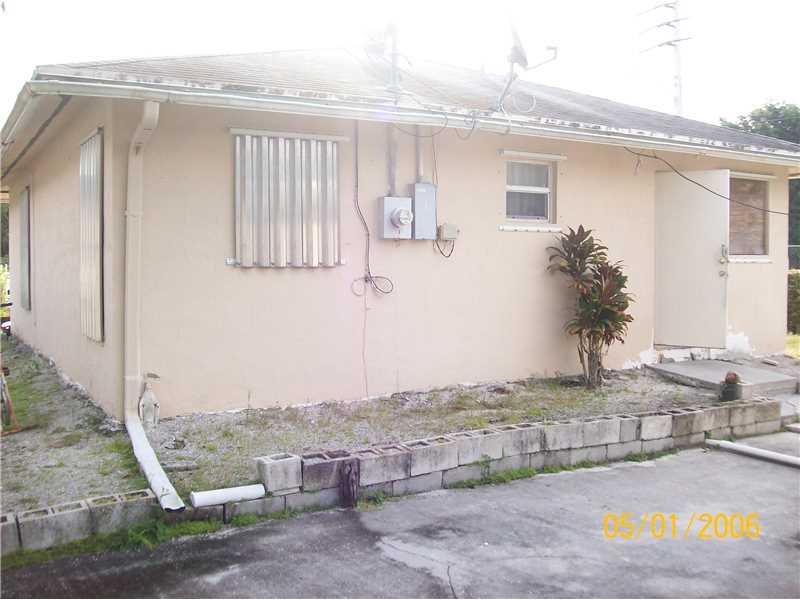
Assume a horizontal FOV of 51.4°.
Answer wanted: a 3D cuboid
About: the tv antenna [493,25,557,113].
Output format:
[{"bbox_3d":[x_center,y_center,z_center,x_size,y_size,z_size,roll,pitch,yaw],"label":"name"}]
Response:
[{"bbox_3d":[1.223,-2.274,8.173,0.560,0.810,0.480,0,2,-5],"label":"tv antenna"}]

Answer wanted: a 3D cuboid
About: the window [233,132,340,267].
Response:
[{"bbox_3d":[-0.996,-0.878,7.463,0.986,1.170,0.080,-2,3,-29],"label":"window"}]

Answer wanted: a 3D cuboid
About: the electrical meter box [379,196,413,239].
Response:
[{"bbox_3d":[-0.021,-0.779,7.930,0.305,0.389,0.230,-2,3,-29],"label":"electrical meter box"}]

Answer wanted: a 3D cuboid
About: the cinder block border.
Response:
[{"bbox_3d":[0.579,1.183,6.259,6.980,0.365,0.410,-2,3,-29],"label":"cinder block border"}]

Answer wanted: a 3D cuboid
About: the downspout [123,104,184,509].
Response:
[{"bbox_3d":[-1.770,-0.122,5.894,0.370,2.750,2.110,-2,3,-29],"label":"downspout"}]

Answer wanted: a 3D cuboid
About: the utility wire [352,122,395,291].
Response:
[{"bbox_3d":[-0.245,-0.859,7.887,0.465,1.650,0.080,-2,3,-29],"label":"utility wire"}]

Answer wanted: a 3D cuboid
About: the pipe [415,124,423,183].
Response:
[{"bbox_3d":[0.190,-1.412,8.081,0.066,0.525,0.070,-2,3,-29],"label":"pipe"}]

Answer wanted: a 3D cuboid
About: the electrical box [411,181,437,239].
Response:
[{"bbox_3d":[0.221,-0.857,8.124,0.240,0.538,0.125,-2,3,-29],"label":"electrical box"}]

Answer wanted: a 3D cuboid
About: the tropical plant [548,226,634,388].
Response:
[{"bbox_3d":[1.969,0.077,8.556,0.800,1.600,0.740,0,2,0],"label":"tropical plant"}]

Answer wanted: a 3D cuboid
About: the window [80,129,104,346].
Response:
[{"bbox_3d":[-2.852,-0.559,7.707,0.070,1.855,1.100,-2,3,-29],"label":"window"}]

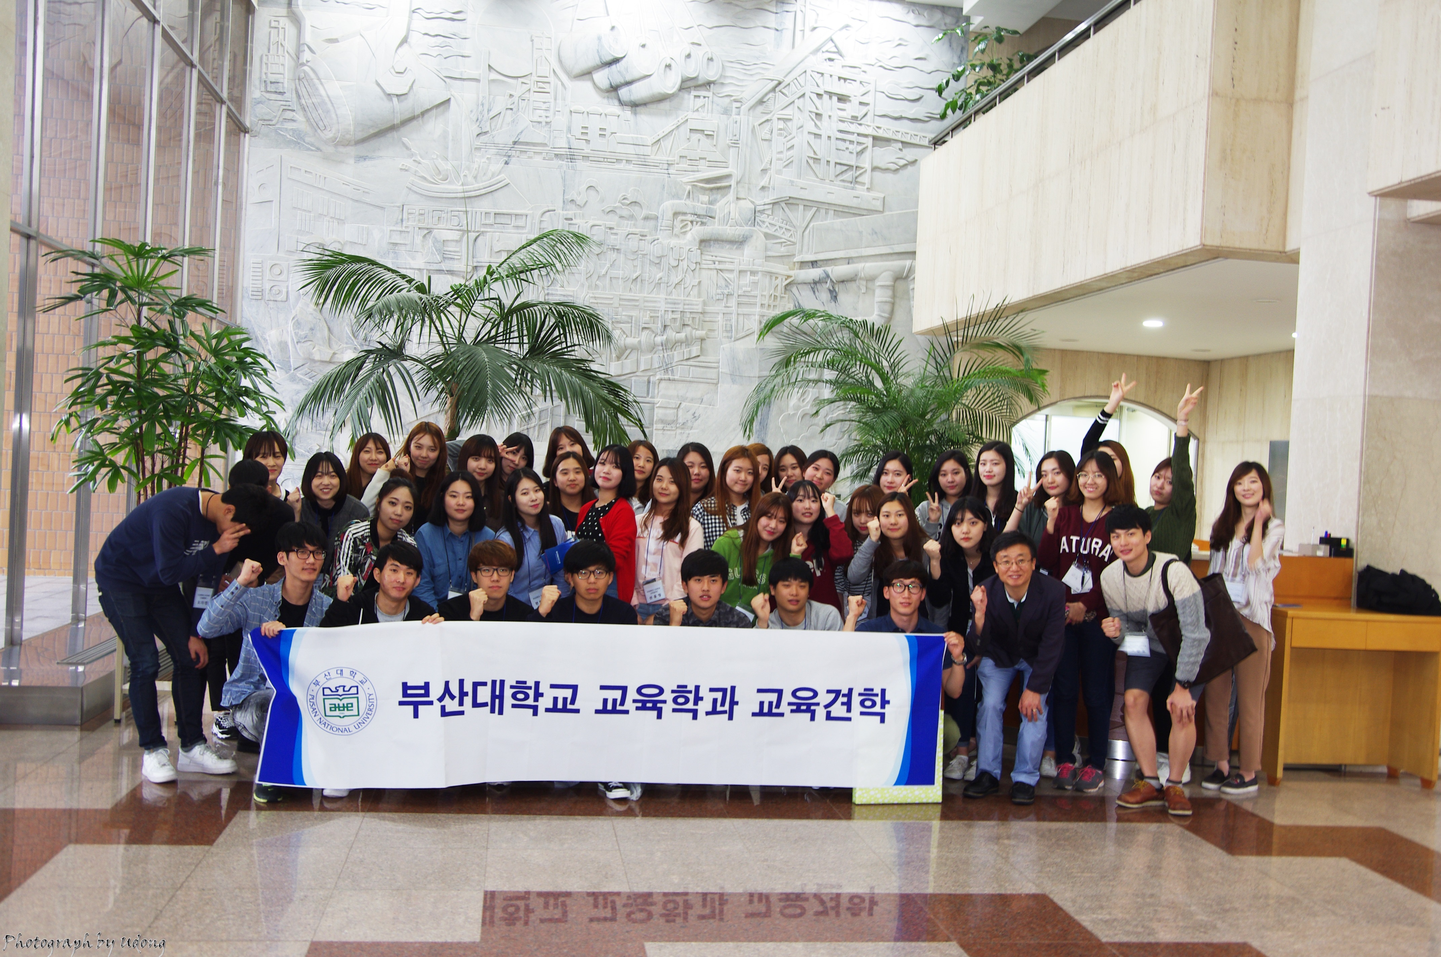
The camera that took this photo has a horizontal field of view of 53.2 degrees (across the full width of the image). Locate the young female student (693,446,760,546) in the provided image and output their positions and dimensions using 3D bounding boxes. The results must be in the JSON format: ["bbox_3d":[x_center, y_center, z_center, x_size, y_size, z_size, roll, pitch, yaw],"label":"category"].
[{"bbox_3d":[0.002,0.616,7.407,0.430,1.570,0.360,3,1,-3],"label":"young female student"}]

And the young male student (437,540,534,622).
[{"bbox_3d":[-1.053,0.826,6.435,0.520,1.103,0.620,3,1,-7],"label":"young male student"}]

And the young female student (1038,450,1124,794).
[{"bbox_3d":[1.779,0.682,7.050,0.440,1.643,0.320,3,1,9],"label":"young female student"}]

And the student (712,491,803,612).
[{"bbox_3d":[0.152,0.742,7.056,0.480,1.345,0.480,3,1,-8],"label":"student"}]

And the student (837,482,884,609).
[{"bbox_3d":[0.717,0.737,7.406,0.440,1.400,0.420,3,1,0],"label":"student"}]

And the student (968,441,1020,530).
[{"bbox_3d":[1.411,0.639,7.560,0.430,1.675,0.300,3,1,9],"label":"student"}]

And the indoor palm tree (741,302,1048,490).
[{"bbox_3d":[1.078,0.168,9.210,1.900,2.491,1.800,3,1,-6],"label":"indoor palm tree"}]

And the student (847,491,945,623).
[{"bbox_3d":[0.873,0.761,7.205,0.500,1.392,0.420,3,1,6],"label":"student"}]

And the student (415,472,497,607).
[{"bbox_3d":[-1.272,0.661,6.856,0.460,1.370,0.480,3,1,-9],"label":"student"}]

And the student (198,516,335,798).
[{"bbox_3d":[-1.960,0.747,6.249,0.600,1.121,0.700,2,1,-22],"label":"student"}]

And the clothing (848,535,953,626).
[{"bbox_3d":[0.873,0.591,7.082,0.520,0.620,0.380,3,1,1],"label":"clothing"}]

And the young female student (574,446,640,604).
[{"bbox_3d":[-0.556,0.601,6.905,0.420,1.532,0.320,3,1,30],"label":"young female student"}]

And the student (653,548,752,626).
[{"bbox_3d":[-0.096,0.855,6.455,0.580,1.082,0.720,3,1,-2],"label":"student"}]

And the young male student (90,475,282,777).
[{"bbox_3d":[-2.372,0.663,6.420,0.740,1.299,0.470,3,1,31],"label":"young male student"}]

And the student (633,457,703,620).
[{"bbox_3d":[-0.266,0.647,7.154,0.420,1.490,0.400,3,1,1],"label":"student"}]

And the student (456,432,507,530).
[{"bbox_3d":[-1.209,0.555,7.158,0.430,1.553,0.290,3,1,-9],"label":"student"}]

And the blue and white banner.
[{"bbox_3d":[-0.481,1.004,6.247,3.000,0.720,0.120,3,1,-11],"label":"blue and white banner"}]

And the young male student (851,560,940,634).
[{"bbox_3d":[0.866,0.924,6.755,0.540,1.082,0.620,3,1,1],"label":"young male student"}]

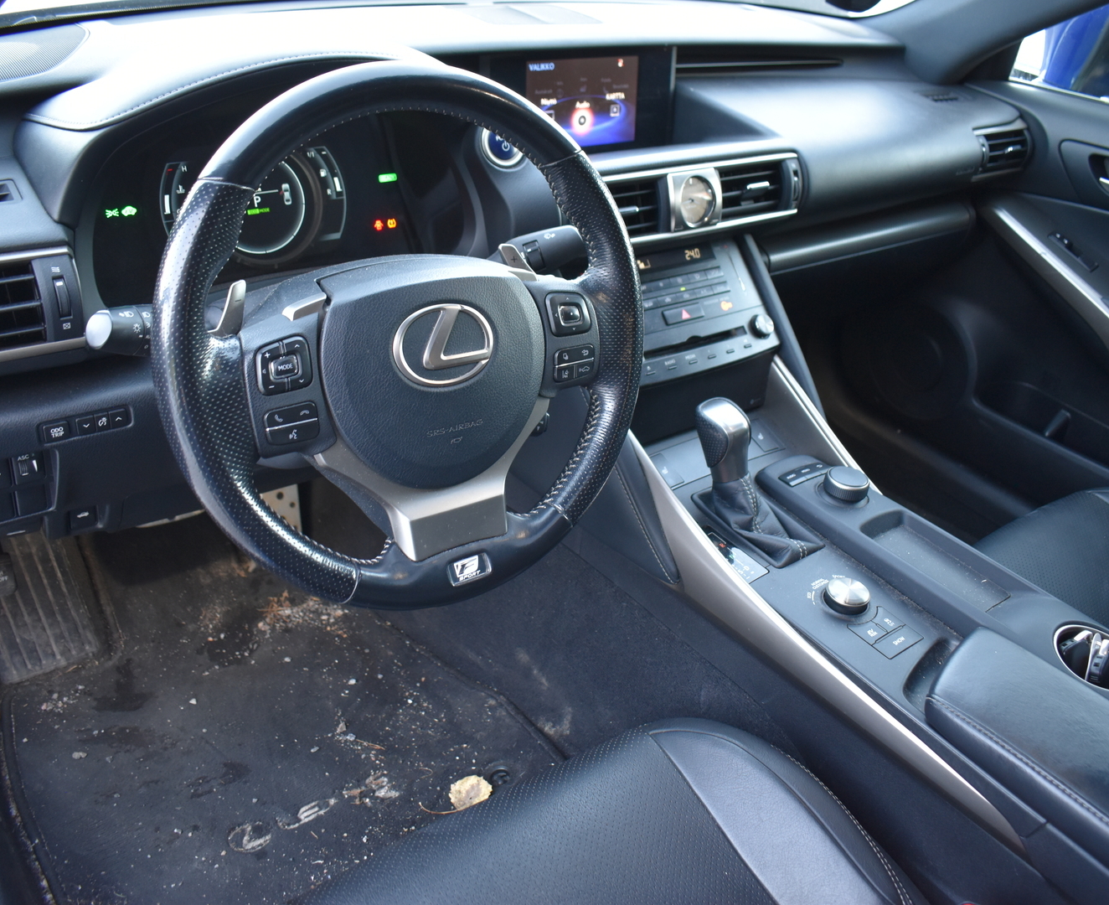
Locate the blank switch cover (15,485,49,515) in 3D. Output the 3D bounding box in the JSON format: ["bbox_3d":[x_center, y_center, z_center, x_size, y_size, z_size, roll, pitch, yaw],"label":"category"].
[{"bbox_3d":[-0.401,0.034,0.778,0.023,0.024,0.011,-17,46,-32],"label":"blank switch cover"}]

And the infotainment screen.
[{"bbox_3d":[0.028,-0.380,1.109,0.151,0.090,0.012,-17,32,-32],"label":"infotainment screen"}]

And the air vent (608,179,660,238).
[{"bbox_3d":[0.065,-0.228,0.962,0.078,0.052,0.030,-17,21,-32],"label":"air vent"}]

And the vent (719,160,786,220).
[{"bbox_3d":[0.200,-0.269,1.052,0.078,0.052,0.030,-17,21,-32],"label":"vent"}]

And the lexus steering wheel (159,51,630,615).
[{"bbox_3d":[-0.099,-0.077,0.722,0.372,0.370,0.100,-15,17,-33],"label":"lexus steering wheel"}]

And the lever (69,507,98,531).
[{"bbox_3d":[-0.380,0.050,0.818,0.021,0.022,0.013,-20,44,-35],"label":"lever"}]

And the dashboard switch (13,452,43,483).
[{"bbox_3d":[-0.409,0.009,0.790,0.022,0.026,0.013,-20,44,-35],"label":"dashboard switch"}]

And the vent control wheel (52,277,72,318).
[{"bbox_3d":[-0.345,-0.109,0.714,0.009,0.029,0.011,-17,21,-33],"label":"vent control wheel"}]

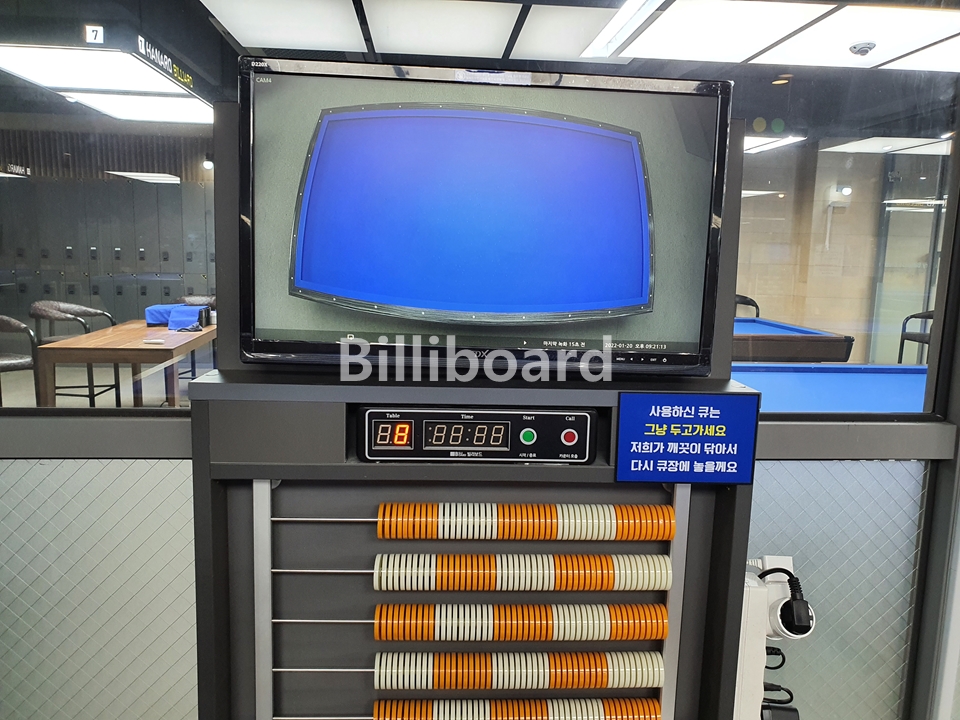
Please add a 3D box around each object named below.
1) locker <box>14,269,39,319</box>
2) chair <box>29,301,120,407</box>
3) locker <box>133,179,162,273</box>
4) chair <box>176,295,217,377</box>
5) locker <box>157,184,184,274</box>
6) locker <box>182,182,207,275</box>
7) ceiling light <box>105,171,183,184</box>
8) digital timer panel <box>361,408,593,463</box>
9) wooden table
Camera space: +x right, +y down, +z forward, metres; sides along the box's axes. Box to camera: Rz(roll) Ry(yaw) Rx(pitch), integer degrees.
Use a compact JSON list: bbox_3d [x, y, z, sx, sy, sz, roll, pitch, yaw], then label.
[{"bbox_3d":[-5.553,-0.566,9.071,0.288,1.136,0.380,1,8,-4],"label":"locker"},{"bbox_3d":[-3.303,0.058,5.822,0.550,1.000,0.621,0,8,-11],"label":"chair"},{"bbox_3d":[-4.085,-1.639,9.014,0.290,1.095,0.380,1,8,-4],"label":"locker"},{"bbox_3d":[-2.698,-0.083,6.980,0.560,1.000,0.560,1,8,-3],"label":"chair"},{"bbox_3d":[-3.797,-1.633,9.033,0.286,1.098,0.380,1,8,-4],"label":"locker"},{"bbox_3d":[-3.513,-1.630,9.050,0.283,1.100,0.380,1,8,-4],"label":"locker"},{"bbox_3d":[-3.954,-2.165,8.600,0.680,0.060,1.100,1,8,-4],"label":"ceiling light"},{"bbox_3d":[-0.004,0.077,0.788,0.250,0.058,0.050,1,8,-3],"label":"digital timer panel"},{"bbox_3d":[-2.528,0.204,5.521,0.799,0.830,1.917,0,8,-11],"label":"wooden table"}]

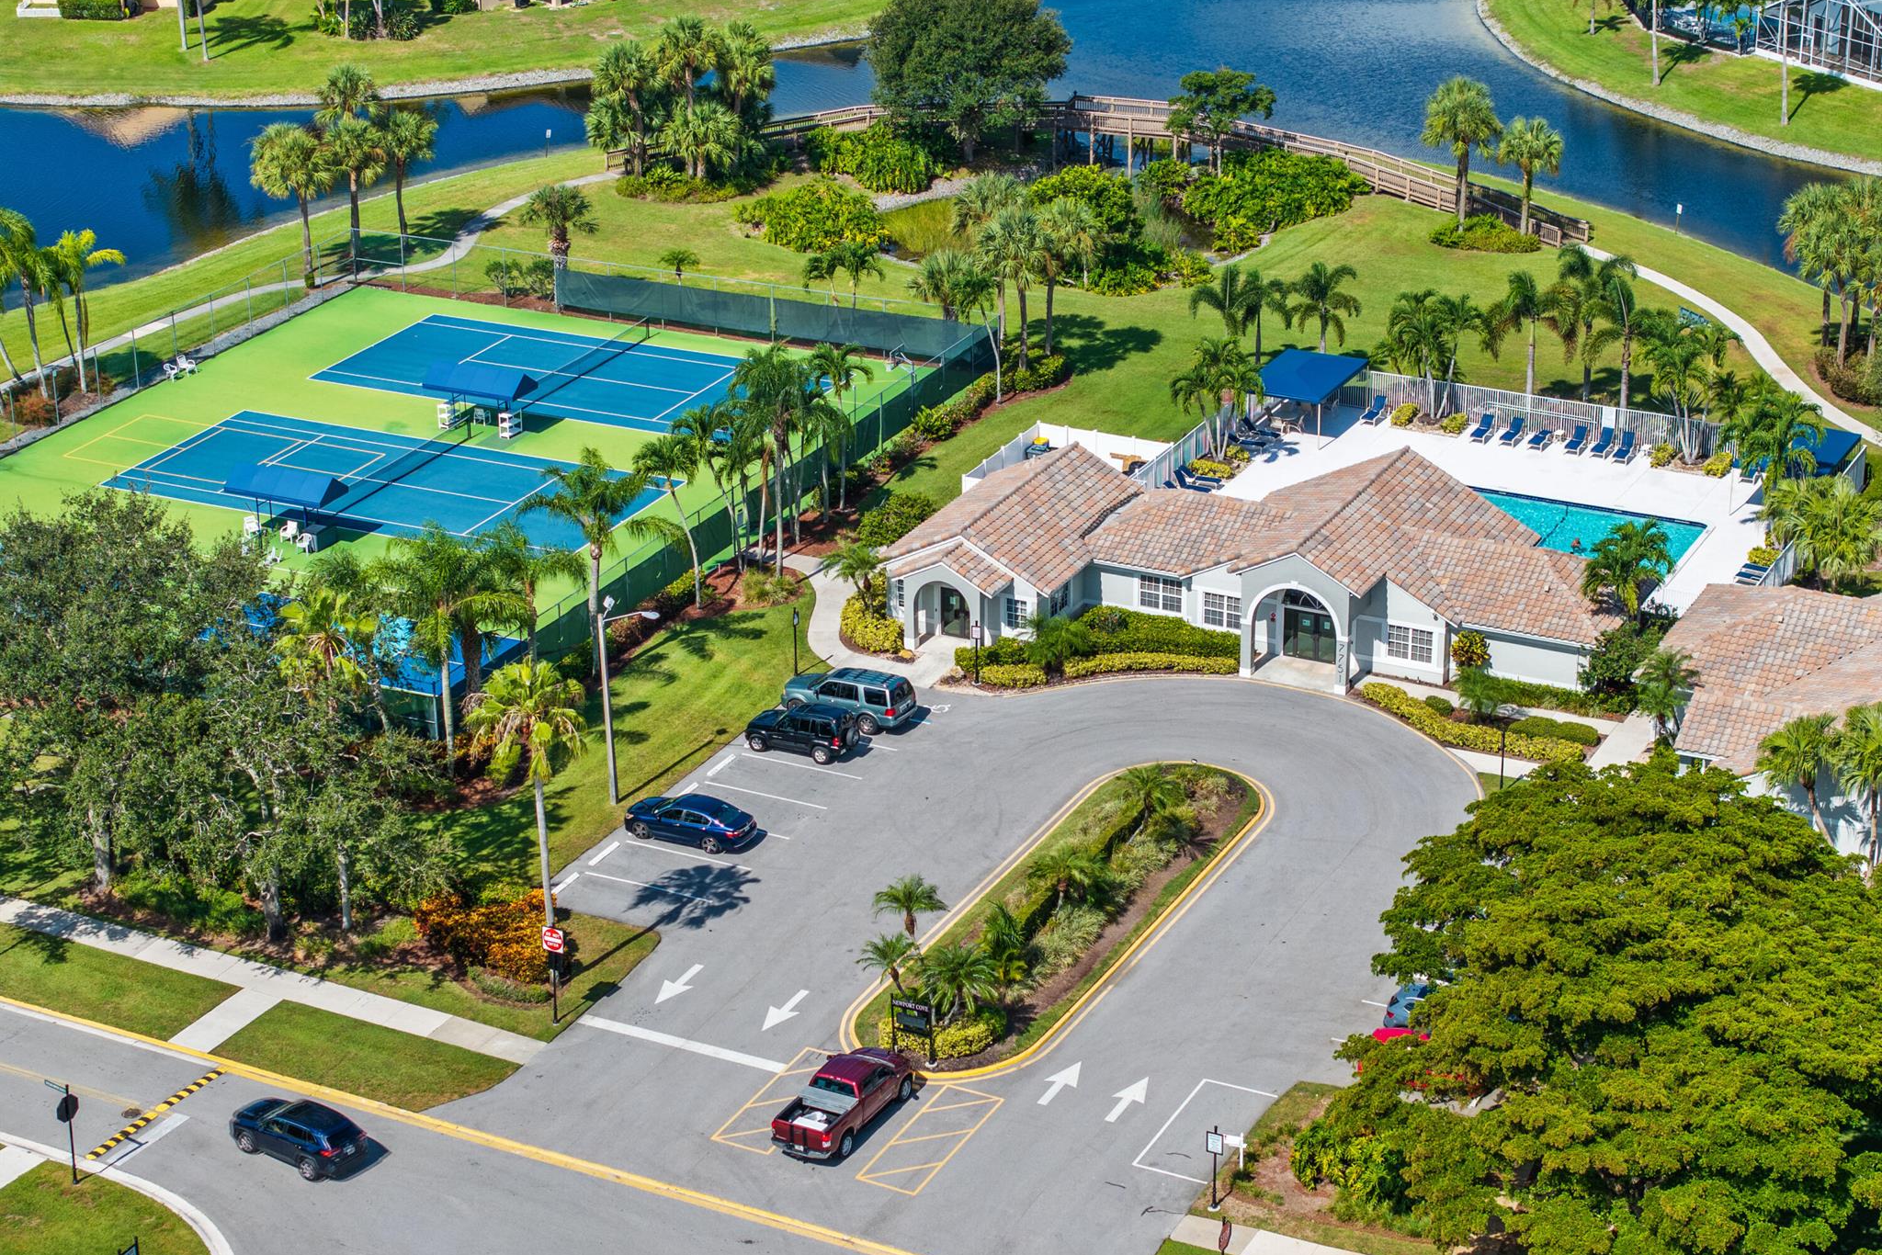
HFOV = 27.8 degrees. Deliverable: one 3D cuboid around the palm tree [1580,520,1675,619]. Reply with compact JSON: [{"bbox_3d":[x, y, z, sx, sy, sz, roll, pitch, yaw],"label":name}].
[{"bbox_3d":[26.768,-1.666,148.725,3.716,5.508,3.716,-1,22,0],"label":"palm tree"}]

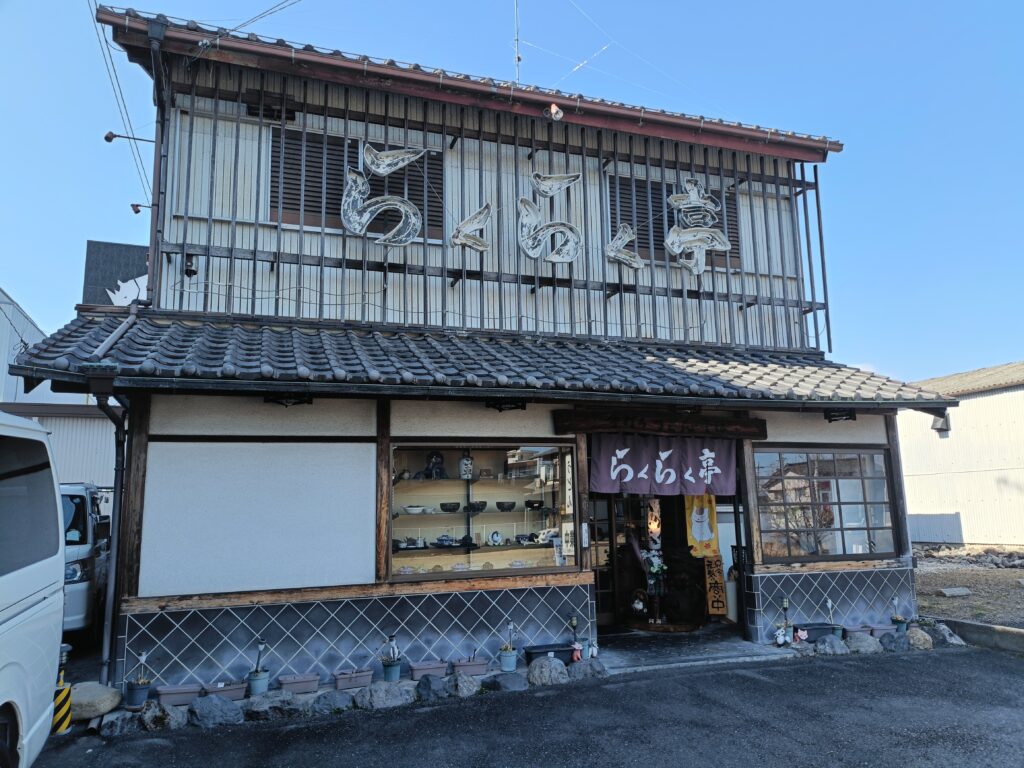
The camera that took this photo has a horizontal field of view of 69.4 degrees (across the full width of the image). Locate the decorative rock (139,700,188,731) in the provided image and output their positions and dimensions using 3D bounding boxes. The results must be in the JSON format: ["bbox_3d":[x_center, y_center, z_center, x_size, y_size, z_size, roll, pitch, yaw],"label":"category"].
[{"bbox_3d":[-2.352,2.225,5.003,0.310,0.180,0.240,2,-9,-19],"label":"decorative rock"}]

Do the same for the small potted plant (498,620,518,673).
[{"bbox_3d":[-0.043,2.186,6.188,0.160,0.405,0.155,-1,-8,0],"label":"small potted plant"}]

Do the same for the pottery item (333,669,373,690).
[{"bbox_3d":[-1.238,2.287,5.737,0.303,0.115,0.155,2,-9,-20],"label":"pottery item"}]

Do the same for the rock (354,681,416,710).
[{"bbox_3d":[-0.980,2.412,5.733,0.468,0.168,0.290,2,-10,-19],"label":"rock"}]

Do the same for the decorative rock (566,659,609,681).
[{"bbox_3d":[0.639,2.379,6.200,0.345,0.130,0.250,2,-9,-20],"label":"decorative rock"}]

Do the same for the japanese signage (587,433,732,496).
[{"bbox_3d":[1.495,0.786,7.122,1.600,0.560,0.060,2,-9,-19],"label":"japanese signage"}]

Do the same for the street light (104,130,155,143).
[{"bbox_3d":[-3.808,-2.485,7.480,0.580,0.104,0.097,2,-10,-19],"label":"street light"}]

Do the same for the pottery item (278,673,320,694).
[{"bbox_3d":[-1.611,2.273,5.600,0.298,0.115,0.155,2,-9,-20],"label":"pottery item"}]

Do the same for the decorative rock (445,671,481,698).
[{"bbox_3d":[-0.377,2.344,5.810,0.275,0.165,0.210,2,-9,-20],"label":"decorative rock"}]

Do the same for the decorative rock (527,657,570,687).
[{"bbox_3d":[0.312,2.414,6.209,0.358,0.207,0.269,2,-10,-19],"label":"decorative rock"}]

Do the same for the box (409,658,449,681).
[{"bbox_3d":[-0.660,2.250,5.841,0.290,0.125,0.150,2,-9,-19],"label":"box"}]

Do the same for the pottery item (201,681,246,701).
[{"bbox_3d":[-2.157,2.324,5.575,0.310,0.105,0.144,2,-10,-19],"label":"pottery item"}]

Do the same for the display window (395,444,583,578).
[{"bbox_3d":[-0.216,1.091,6.440,1.705,1.130,0.160,2,-9,-19],"label":"display window"}]

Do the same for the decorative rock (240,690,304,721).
[{"bbox_3d":[-1.681,2.245,5.197,0.430,0.180,0.260,2,-9,-19],"label":"decorative rock"}]

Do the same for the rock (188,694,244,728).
[{"bbox_3d":[-2.128,2.363,5.341,0.368,0.196,0.239,2,-10,-19],"label":"rock"}]

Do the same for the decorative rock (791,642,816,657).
[{"bbox_3d":[2.695,2.455,6.880,0.250,0.125,0.200,2,-9,-19],"label":"decorative rock"}]

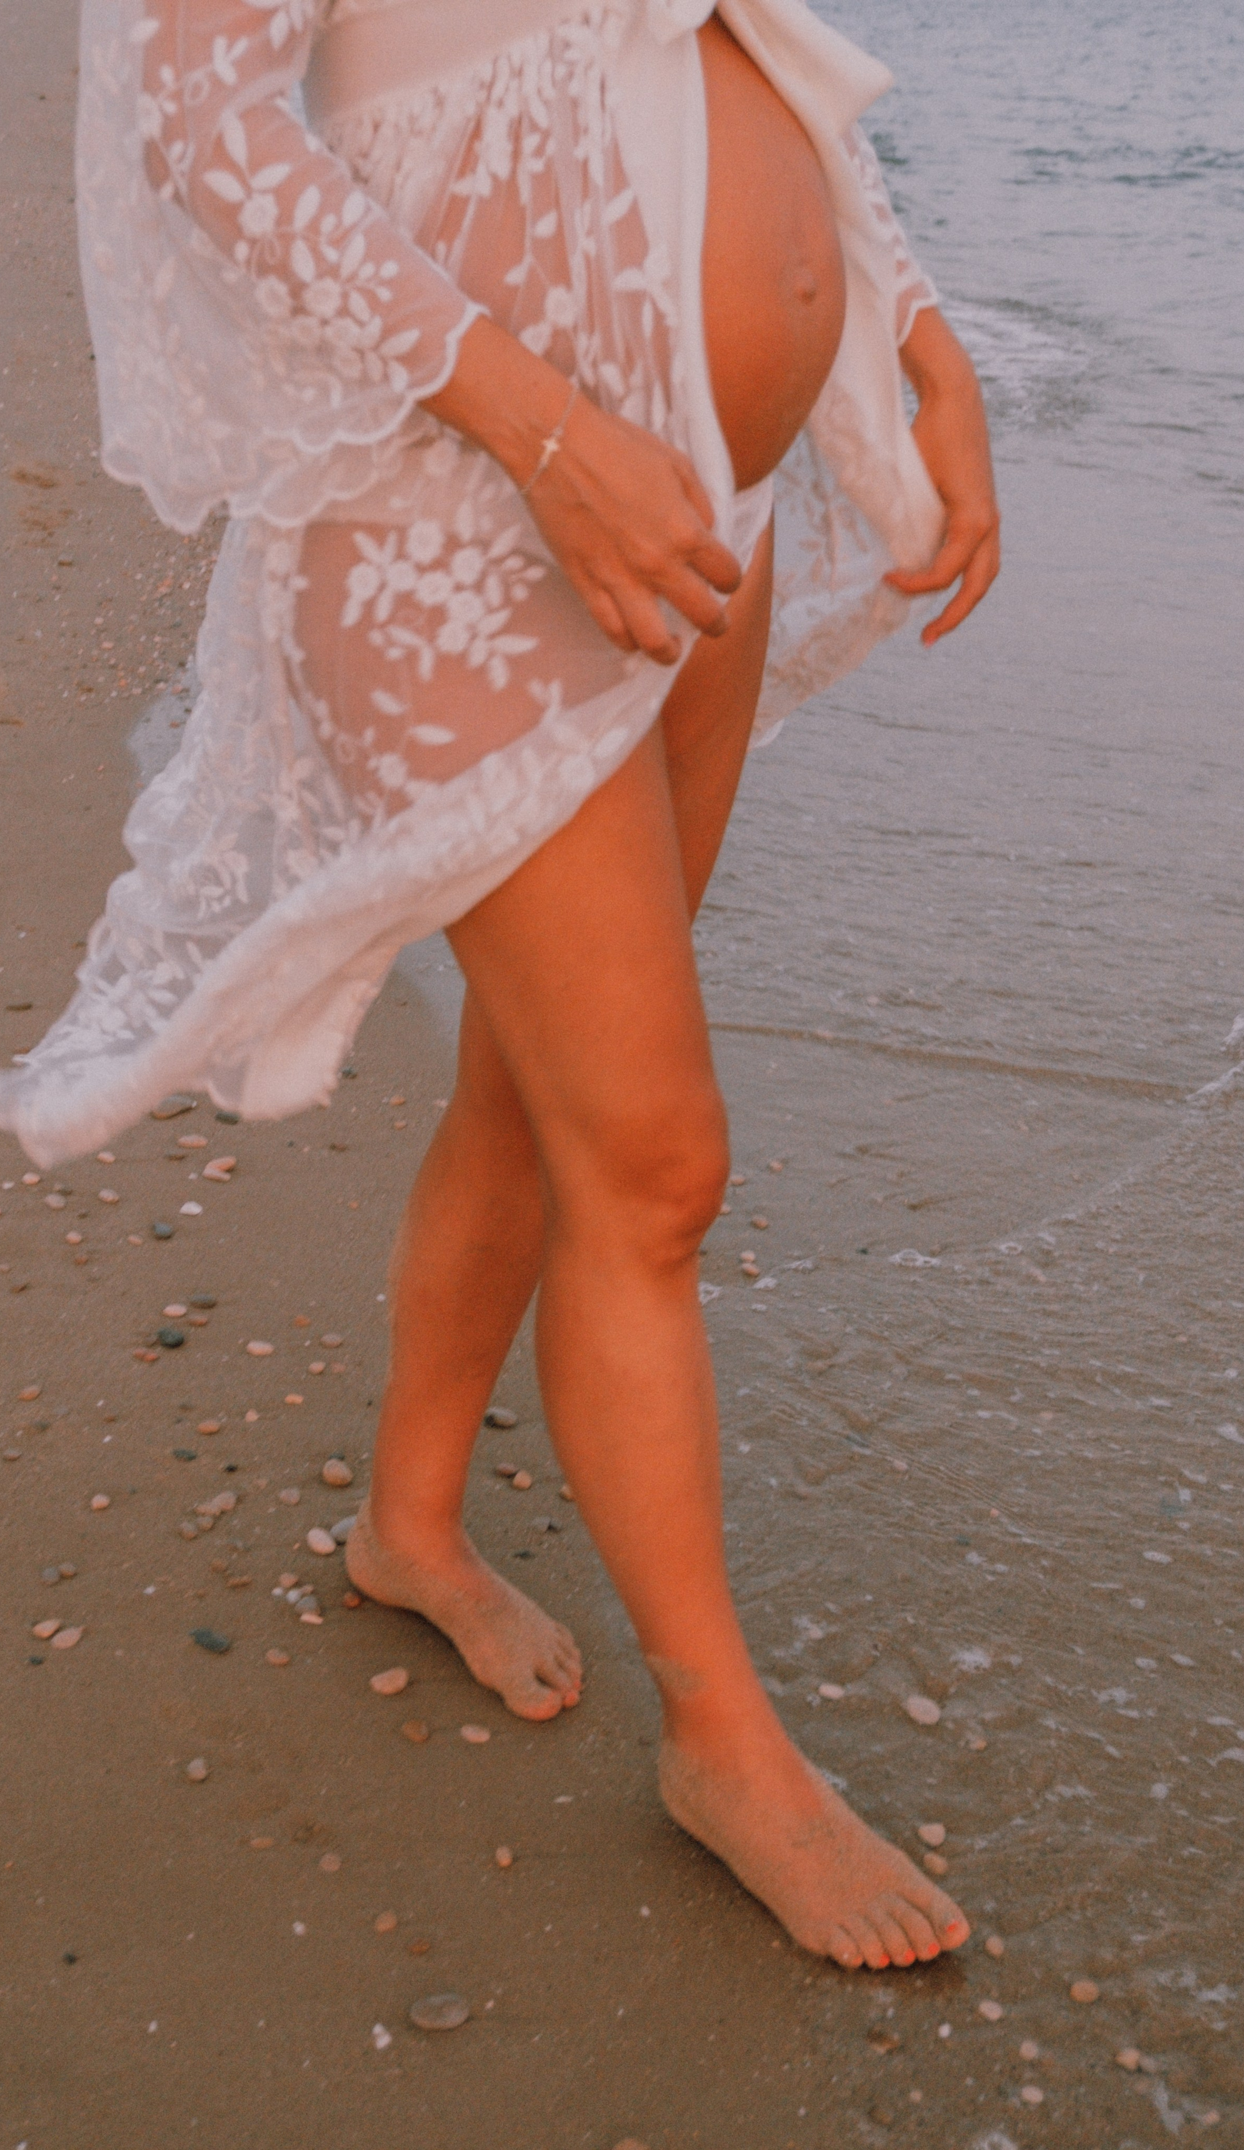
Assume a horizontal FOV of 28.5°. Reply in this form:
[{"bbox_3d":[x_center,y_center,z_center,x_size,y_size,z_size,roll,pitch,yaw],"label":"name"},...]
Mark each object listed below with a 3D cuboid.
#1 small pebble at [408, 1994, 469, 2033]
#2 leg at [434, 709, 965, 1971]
[{"bbox_3d":[-0.109,0.560,1.461,0.035,0.013,0.025,-5,27,-11],"label":"small pebble"},{"bbox_3d":[0.040,0.159,1.418,0.394,0.769,0.180,20,32,35],"label":"leg"}]

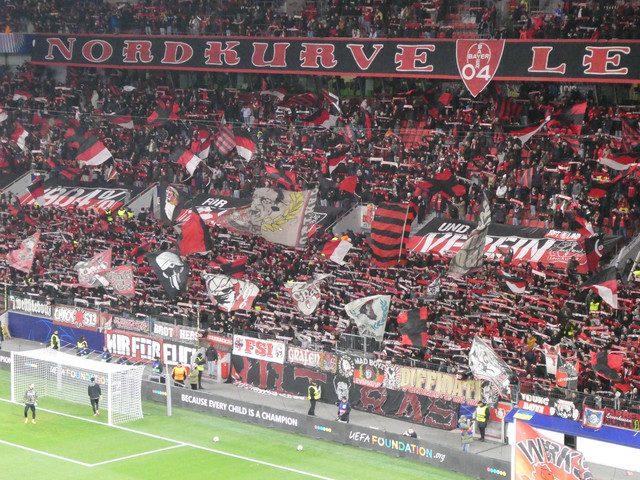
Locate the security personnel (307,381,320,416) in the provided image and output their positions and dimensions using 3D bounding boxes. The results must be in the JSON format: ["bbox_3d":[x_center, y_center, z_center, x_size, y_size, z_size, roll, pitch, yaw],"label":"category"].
[{"bbox_3d":[-0.327,7.662,79.859,0.480,1.800,0.520,1,6,7],"label":"security personnel"}]

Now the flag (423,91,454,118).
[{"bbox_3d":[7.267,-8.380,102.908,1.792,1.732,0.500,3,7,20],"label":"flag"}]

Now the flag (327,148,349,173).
[{"bbox_3d":[1.052,-4.778,100.000,1.322,1.442,0.400,3,7,20],"label":"flag"}]

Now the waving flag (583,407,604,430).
[{"bbox_3d":[11.907,7.735,72.310,1.020,1.080,0.120,6,9,43],"label":"waving flag"}]

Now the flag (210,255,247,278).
[{"bbox_3d":[-5.092,1.475,92.600,2.020,1.310,0.500,2,7,17],"label":"flag"}]

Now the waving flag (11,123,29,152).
[{"bbox_3d":[-21.942,-7.557,121.500,1.300,2.000,0.450,1,7,10],"label":"waving flag"}]

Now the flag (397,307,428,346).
[{"bbox_3d":[4.471,4.159,80.000,1.580,1.880,0.400,5,8,33],"label":"flag"}]

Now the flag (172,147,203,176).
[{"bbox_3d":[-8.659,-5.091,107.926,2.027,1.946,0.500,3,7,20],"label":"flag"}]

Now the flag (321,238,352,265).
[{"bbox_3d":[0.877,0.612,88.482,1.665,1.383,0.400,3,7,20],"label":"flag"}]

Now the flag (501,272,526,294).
[{"bbox_3d":[9.560,2.193,82.000,1.230,0.970,0.400,4,7,29],"label":"flag"}]

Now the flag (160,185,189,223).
[{"bbox_3d":[-8.823,-2.213,100.899,1.662,2.281,0.500,1,7,8],"label":"flag"}]

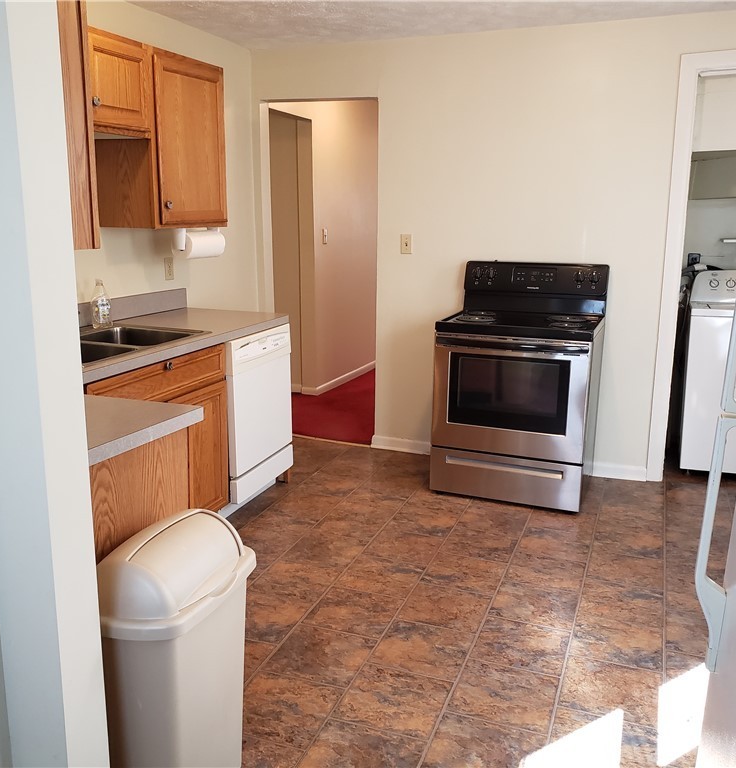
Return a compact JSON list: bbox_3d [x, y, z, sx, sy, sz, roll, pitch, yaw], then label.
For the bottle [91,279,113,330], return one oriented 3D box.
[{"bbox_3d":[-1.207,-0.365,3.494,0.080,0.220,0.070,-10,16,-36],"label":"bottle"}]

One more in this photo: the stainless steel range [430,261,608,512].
[{"bbox_3d":[0.790,-0.016,3.986,0.760,1.174,0.675,5,14,23],"label":"stainless steel range"}]

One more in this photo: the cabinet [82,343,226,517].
[{"bbox_3d":[-1.076,0.320,3.153,0.630,0.900,0.910,4,13,20],"label":"cabinet"}]

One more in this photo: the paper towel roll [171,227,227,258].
[{"bbox_3d":[-0.832,-0.683,3.748,0.135,0.145,0.285,4,13,20],"label":"paper towel roll"}]

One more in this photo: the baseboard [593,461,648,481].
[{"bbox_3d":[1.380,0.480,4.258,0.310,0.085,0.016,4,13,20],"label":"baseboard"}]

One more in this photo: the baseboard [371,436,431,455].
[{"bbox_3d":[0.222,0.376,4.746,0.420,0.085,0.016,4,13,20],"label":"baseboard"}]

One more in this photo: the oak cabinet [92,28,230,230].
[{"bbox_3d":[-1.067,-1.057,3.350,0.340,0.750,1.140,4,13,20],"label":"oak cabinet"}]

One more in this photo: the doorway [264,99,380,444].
[{"bbox_3d":[-0.282,-0.663,4.811,0.740,2.090,0.130,4,13,20],"label":"doorway"}]

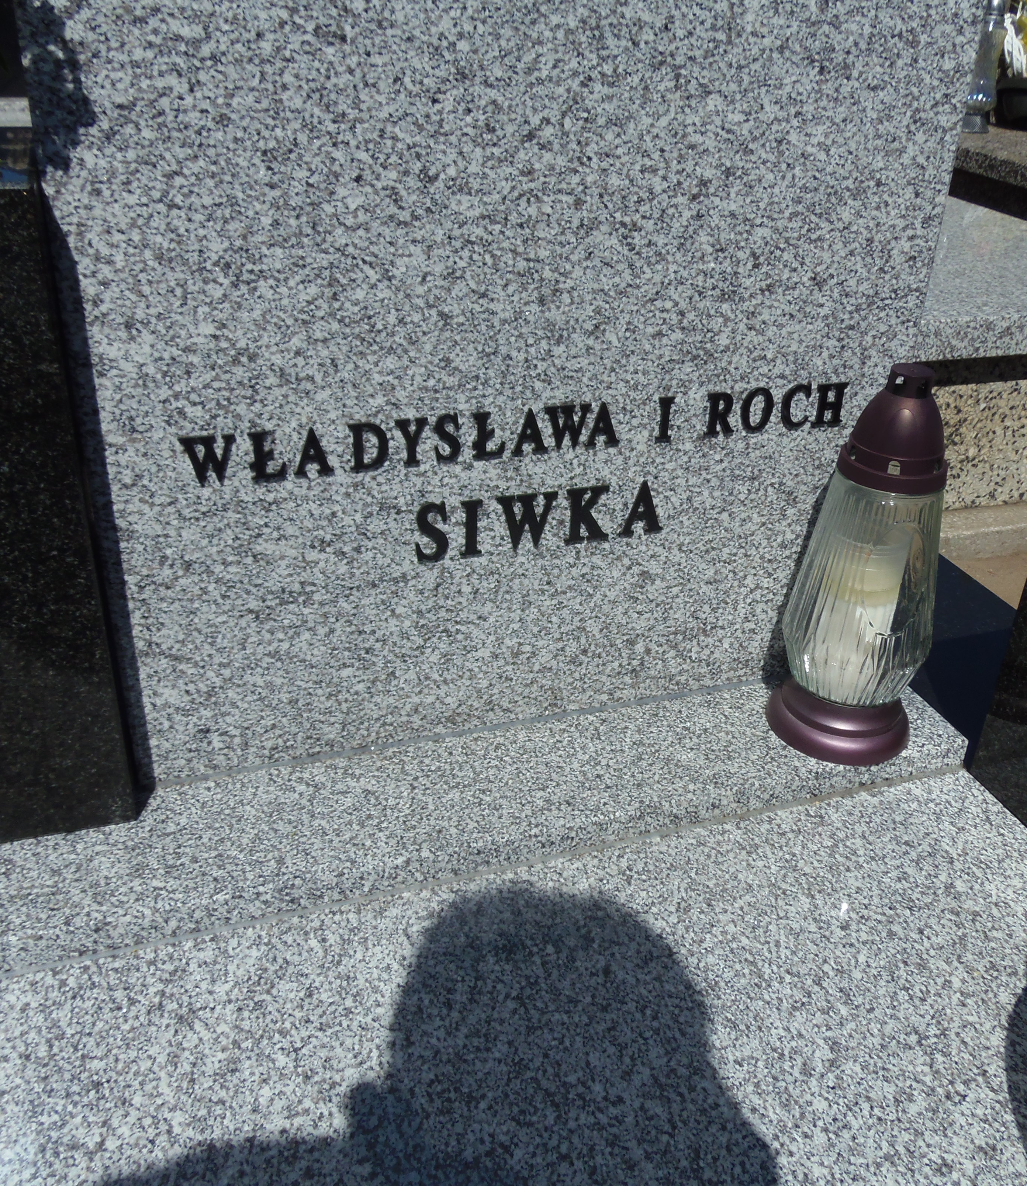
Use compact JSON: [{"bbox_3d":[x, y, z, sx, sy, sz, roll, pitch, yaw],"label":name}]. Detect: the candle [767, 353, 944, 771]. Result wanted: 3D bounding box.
[{"bbox_3d":[0.283,-0.023,0.865,0.120,0.315,0.120,-4,30,-10],"label":"candle"}]

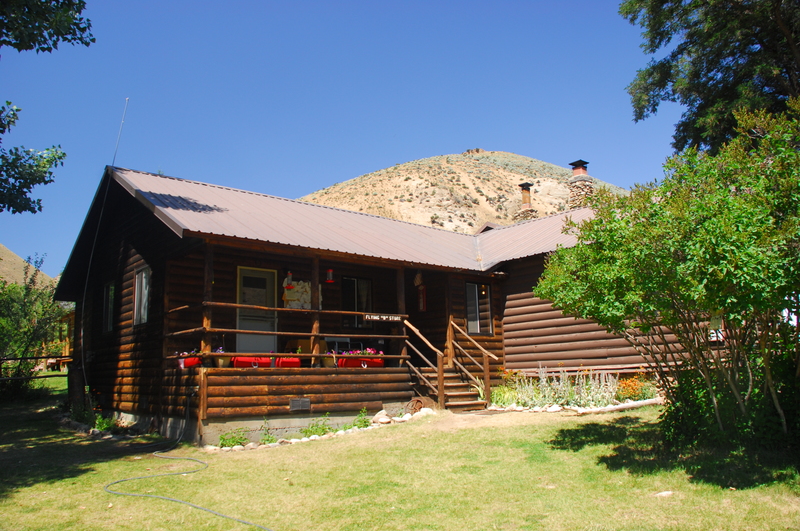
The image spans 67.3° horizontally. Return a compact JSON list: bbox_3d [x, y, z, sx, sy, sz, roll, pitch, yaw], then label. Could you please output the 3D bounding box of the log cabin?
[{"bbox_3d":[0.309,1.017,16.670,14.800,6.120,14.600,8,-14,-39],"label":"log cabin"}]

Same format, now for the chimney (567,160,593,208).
[{"bbox_3d":[5.787,-2.532,19.445,0.580,1.600,0.580,8,-14,-39],"label":"chimney"}]

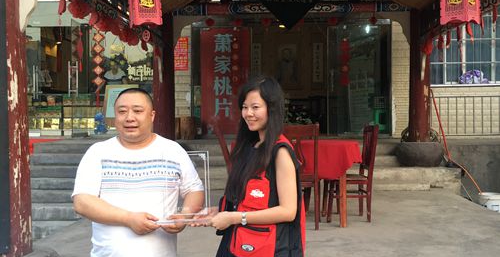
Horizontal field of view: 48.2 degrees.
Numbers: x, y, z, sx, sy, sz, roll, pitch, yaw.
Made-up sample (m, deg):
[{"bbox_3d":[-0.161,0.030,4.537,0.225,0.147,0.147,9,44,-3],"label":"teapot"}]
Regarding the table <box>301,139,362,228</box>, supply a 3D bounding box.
[{"bbox_3d":[0.460,0.540,5.650,1.200,0.790,0.850,0,1,6],"label":"table"}]

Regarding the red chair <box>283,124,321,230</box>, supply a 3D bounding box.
[{"bbox_3d":[0.450,0.452,5.370,0.430,0.975,0.480,0,1,10],"label":"red chair"}]

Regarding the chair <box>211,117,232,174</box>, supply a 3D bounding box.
[{"bbox_3d":[-0.080,0.443,5.650,0.520,0.980,0.430,0,1,3],"label":"chair"}]

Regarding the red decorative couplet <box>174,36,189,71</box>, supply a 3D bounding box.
[{"bbox_3d":[-1.214,-1.329,9.900,0.270,0.630,0.020,0,1,4],"label":"red decorative couplet"}]

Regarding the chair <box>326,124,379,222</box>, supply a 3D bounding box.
[{"bbox_3d":[1.030,0.453,5.770,0.490,0.965,0.430,0,1,5],"label":"chair"}]

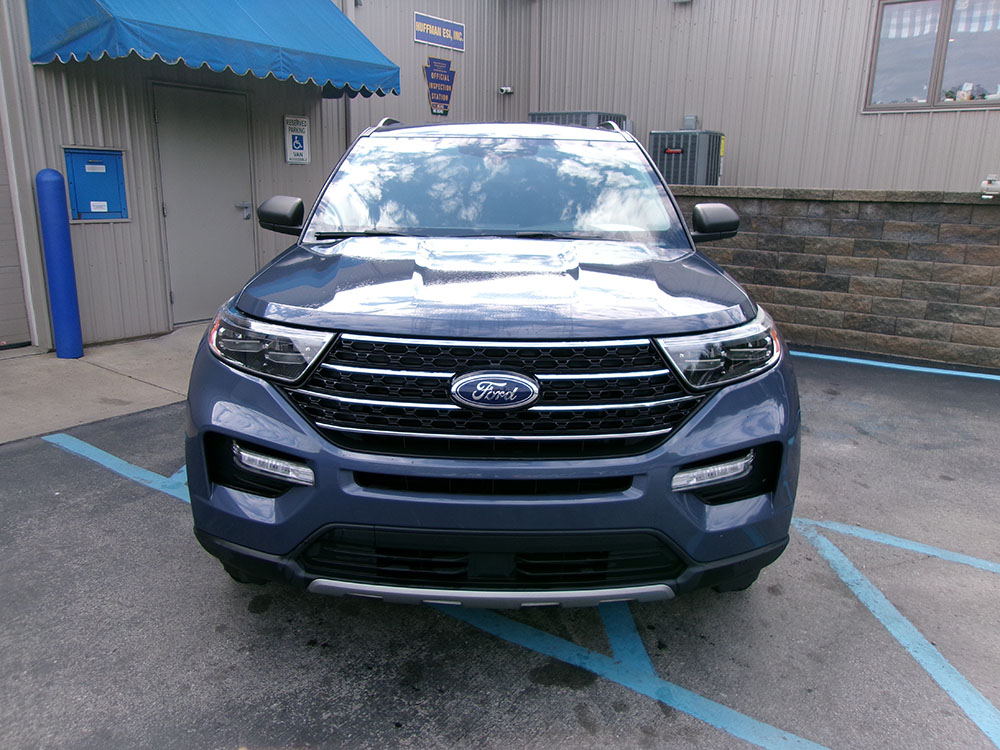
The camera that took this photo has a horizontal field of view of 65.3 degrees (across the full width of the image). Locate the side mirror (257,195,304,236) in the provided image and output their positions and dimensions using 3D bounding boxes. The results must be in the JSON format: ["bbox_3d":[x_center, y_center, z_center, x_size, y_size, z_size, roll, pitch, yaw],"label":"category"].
[{"bbox_3d":[-1.014,-0.746,3.629,0.239,0.200,0.160,1,14,0],"label":"side mirror"}]

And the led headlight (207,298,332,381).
[{"bbox_3d":[-0.680,-0.119,2.347,0.465,0.170,0.430,1,14,0],"label":"led headlight"}]

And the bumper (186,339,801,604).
[{"bbox_3d":[-0.014,0.253,2.329,1.980,0.770,0.480,1,14,0],"label":"bumper"}]

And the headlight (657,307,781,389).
[{"bbox_3d":[0.665,-0.096,2.349,0.465,0.170,0.430,1,14,0],"label":"headlight"}]

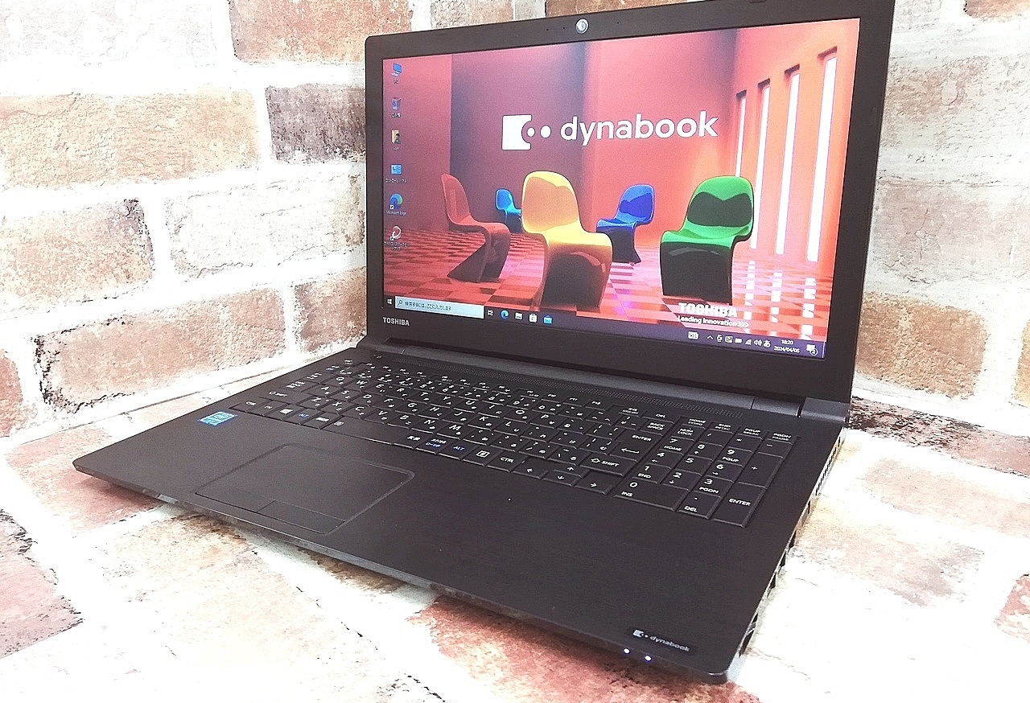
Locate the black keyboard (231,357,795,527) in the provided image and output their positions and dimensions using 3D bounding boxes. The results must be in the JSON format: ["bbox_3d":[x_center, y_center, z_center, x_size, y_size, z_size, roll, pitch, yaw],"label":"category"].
[{"bbox_3d":[-0.014,0.043,0.479,0.342,0.005,0.111,8,21,30],"label":"black keyboard"}]

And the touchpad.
[{"bbox_3d":[-0.111,0.070,0.409,0.093,0.002,0.068,8,21,30],"label":"touchpad"}]

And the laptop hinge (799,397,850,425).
[{"bbox_3d":[0.186,0.035,0.464,0.025,0.010,0.019,8,21,30],"label":"laptop hinge"}]

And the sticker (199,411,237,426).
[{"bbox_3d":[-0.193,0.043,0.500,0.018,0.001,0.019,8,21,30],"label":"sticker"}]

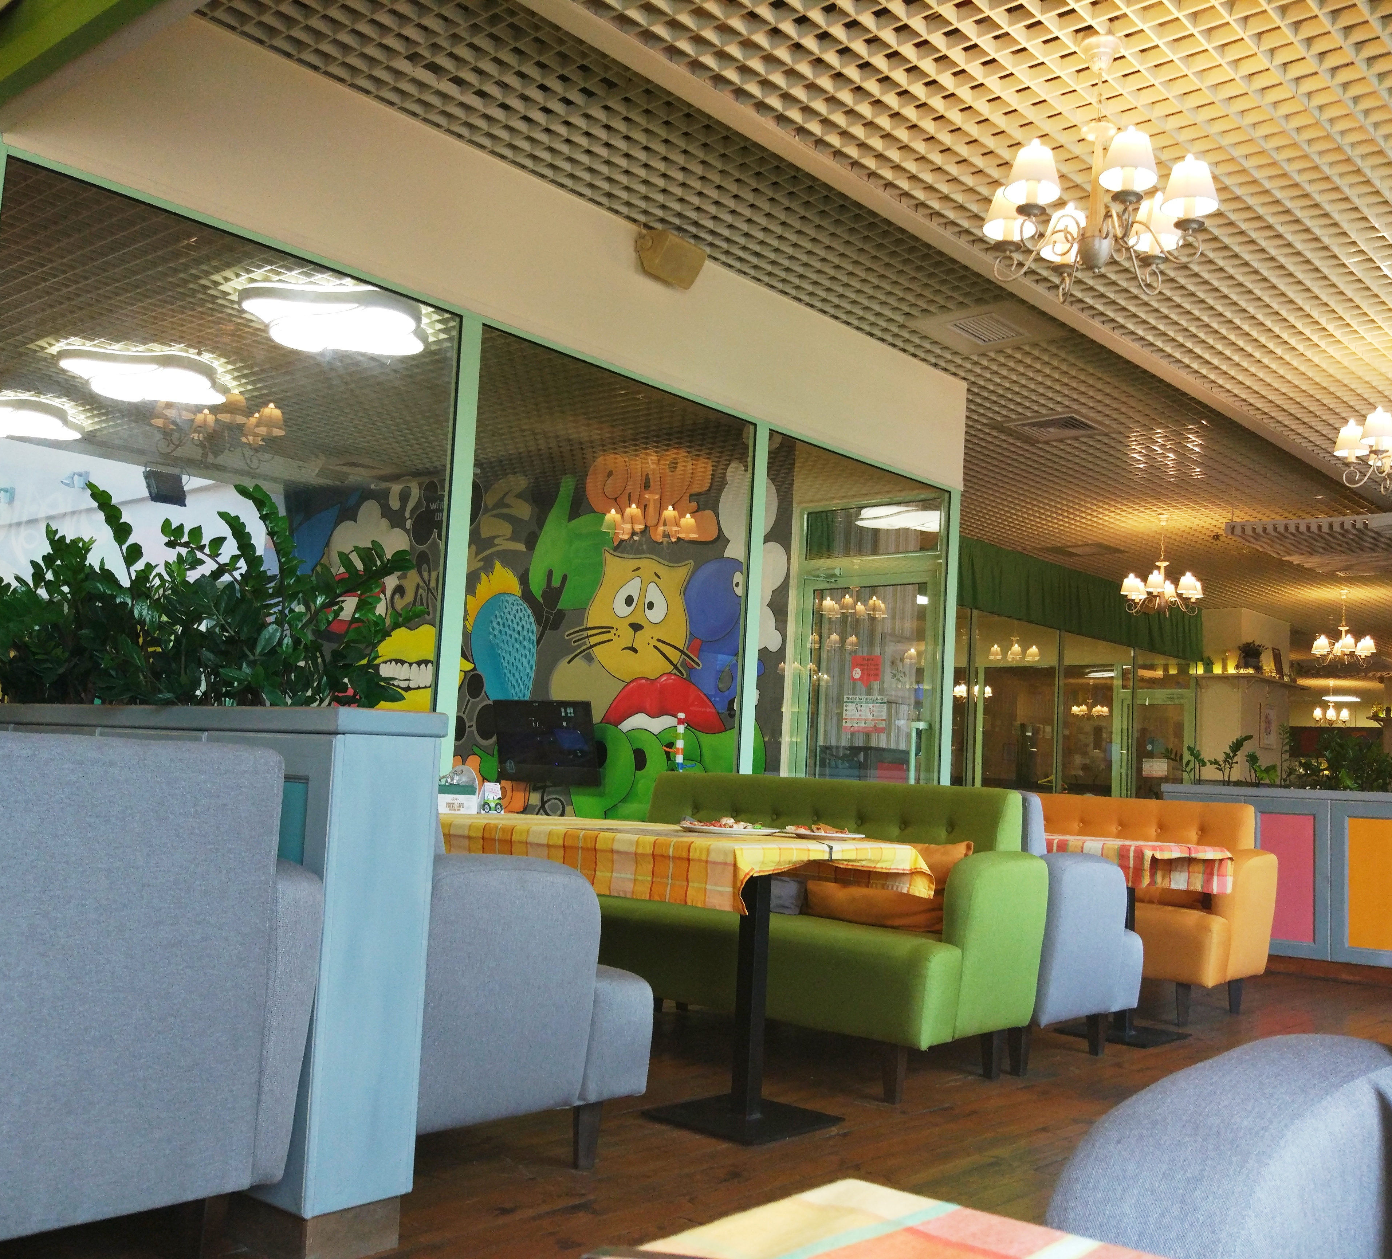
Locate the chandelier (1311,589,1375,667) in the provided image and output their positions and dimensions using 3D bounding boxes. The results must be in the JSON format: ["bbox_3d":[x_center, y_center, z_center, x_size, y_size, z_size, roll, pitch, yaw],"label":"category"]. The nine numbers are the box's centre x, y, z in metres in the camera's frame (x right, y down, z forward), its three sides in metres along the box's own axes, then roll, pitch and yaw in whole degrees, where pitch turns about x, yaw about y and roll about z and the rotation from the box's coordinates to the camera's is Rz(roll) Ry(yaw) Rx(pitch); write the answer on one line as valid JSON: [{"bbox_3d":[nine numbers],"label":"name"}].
[{"bbox_3d":[6.769,-0.005,14.170,0.610,0.807,0.610,-3,-9,43],"label":"chandelier"}]

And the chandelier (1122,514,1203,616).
[{"bbox_3d":[3.719,-0.508,10.805,0.620,0.824,0.620,-3,-9,43],"label":"chandelier"}]

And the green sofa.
[{"bbox_3d":[0.254,1.002,4.822,1.711,0.933,0.842,-3,-8,41],"label":"green sofa"}]

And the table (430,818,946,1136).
[{"bbox_3d":[-0.290,0.988,4.156,1.702,0.759,0.851,-3,-8,41],"label":"table"}]

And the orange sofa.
[{"bbox_3d":[1.734,1.263,6.498,1.711,0.933,0.860,-3,-8,41],"label":"orange sofa"}]

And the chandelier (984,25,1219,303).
[{"bbox_3d":[1.106,-1.307,3.713,0.610,0.684,0.610,-3,-9,43],"label":"chandelier"}]

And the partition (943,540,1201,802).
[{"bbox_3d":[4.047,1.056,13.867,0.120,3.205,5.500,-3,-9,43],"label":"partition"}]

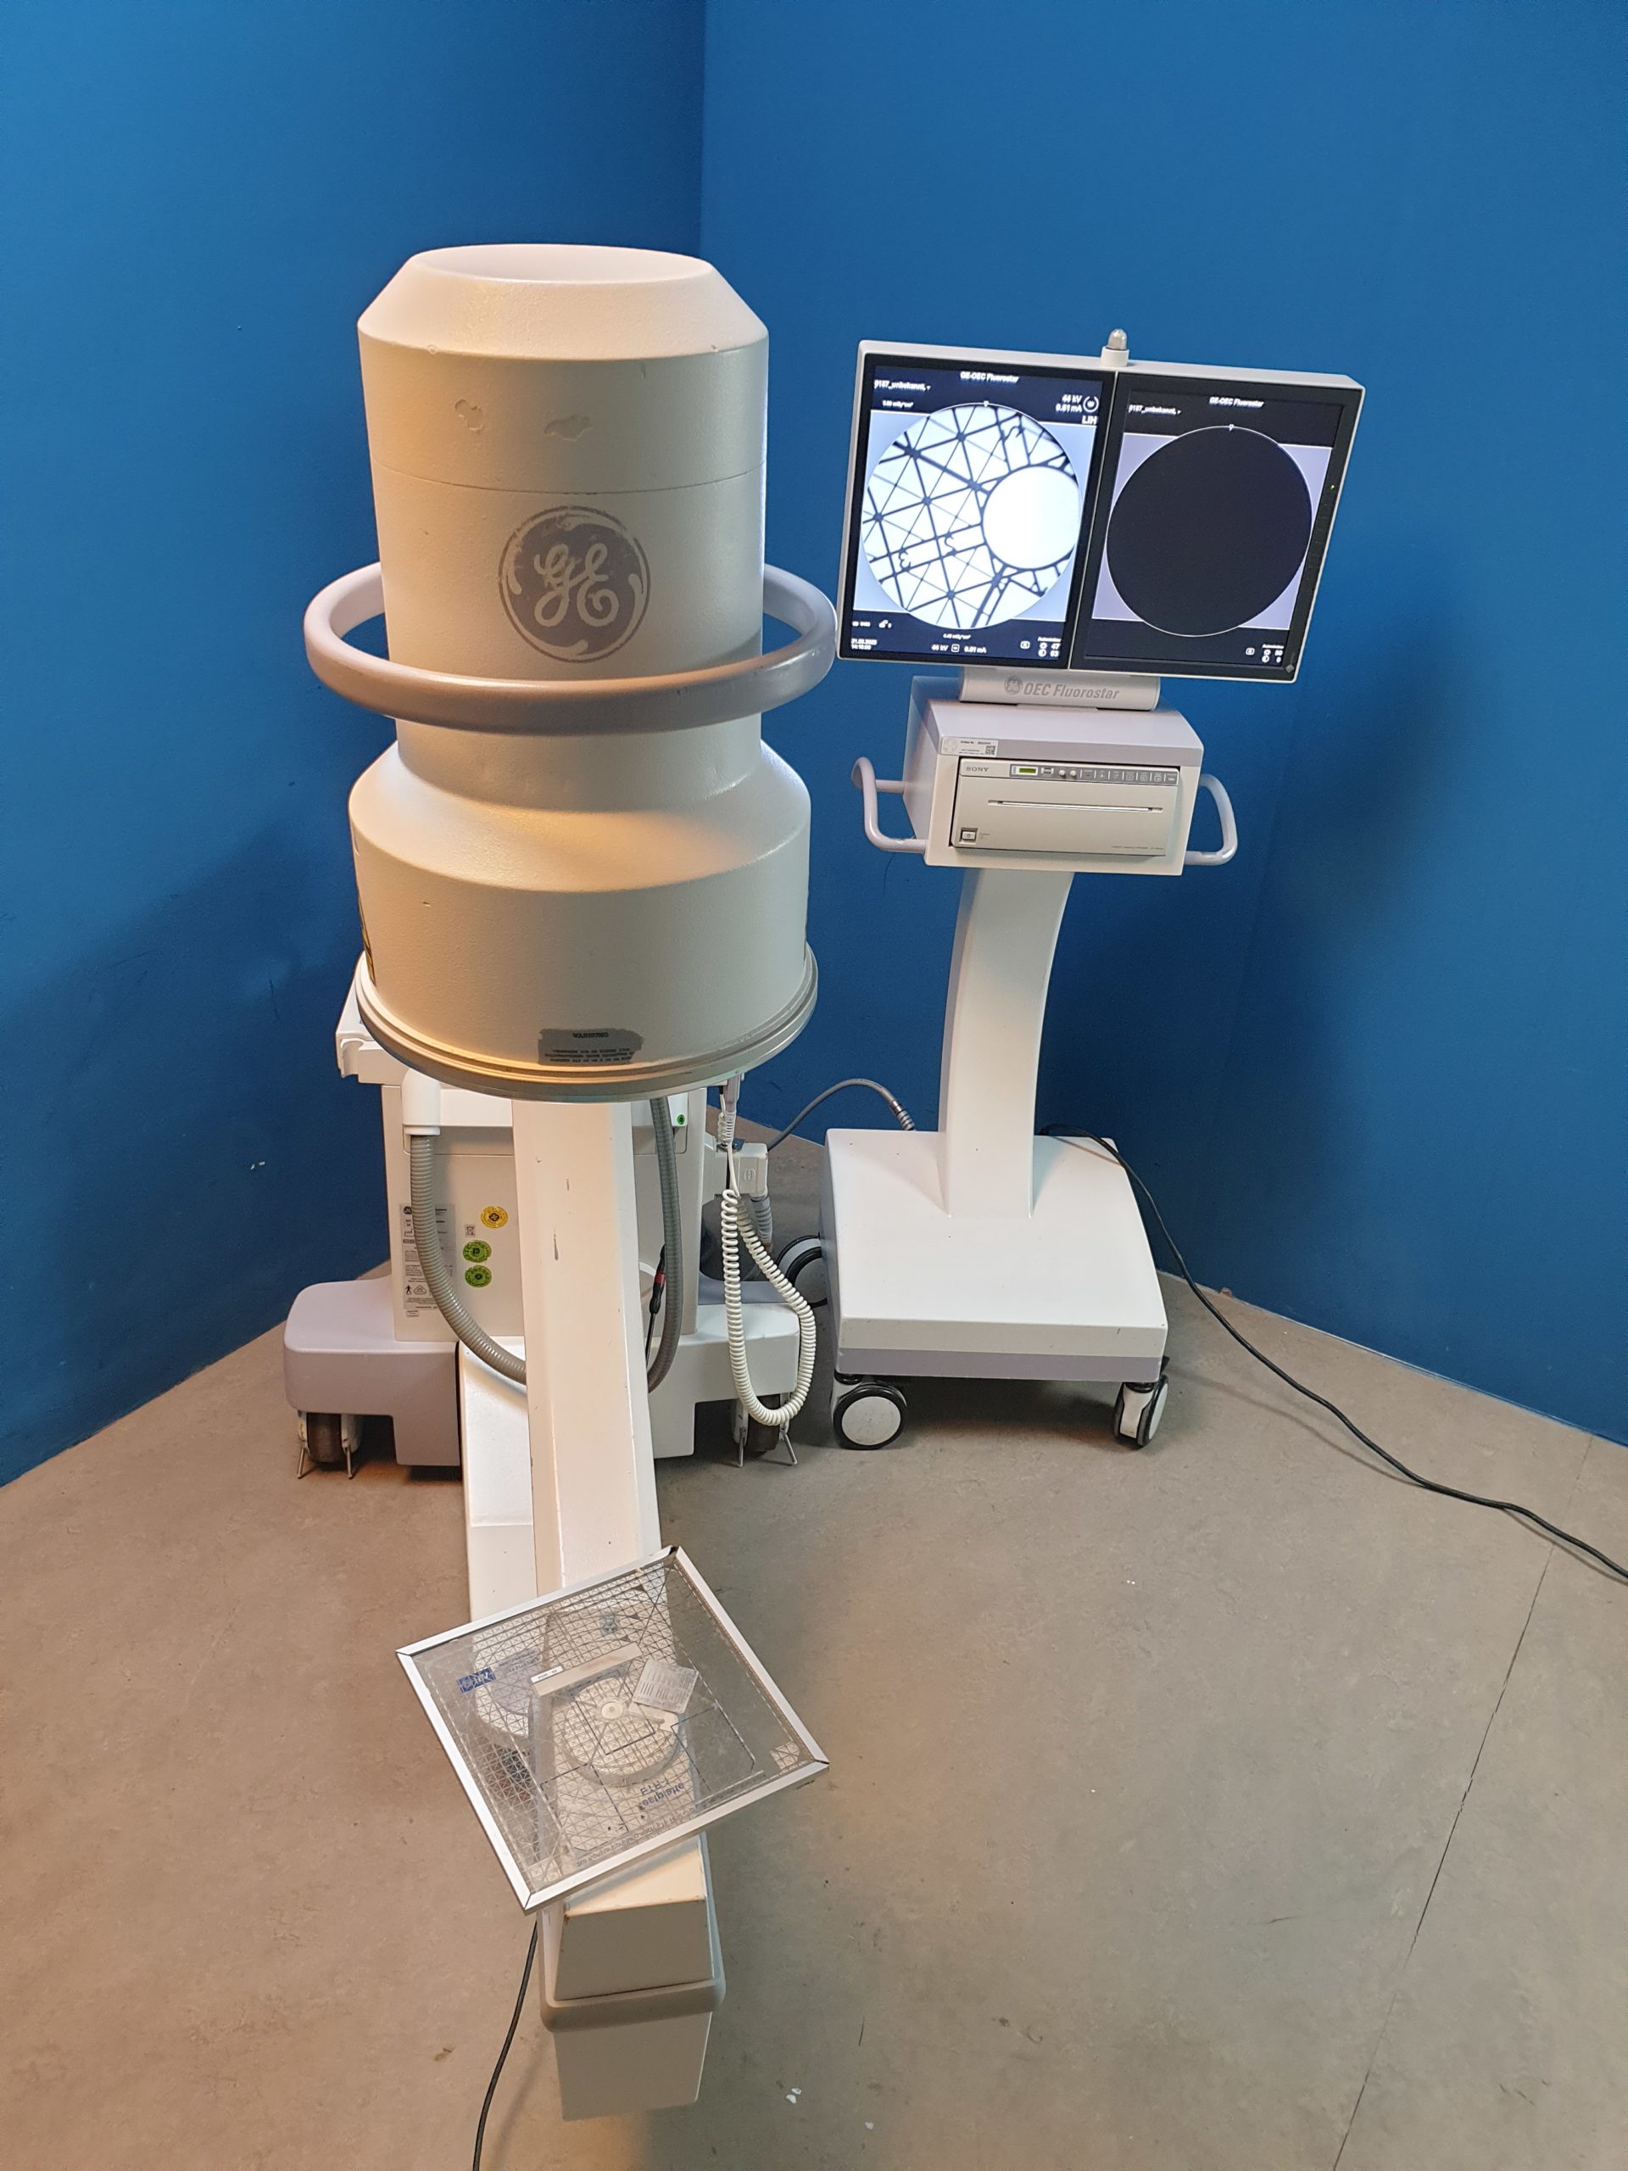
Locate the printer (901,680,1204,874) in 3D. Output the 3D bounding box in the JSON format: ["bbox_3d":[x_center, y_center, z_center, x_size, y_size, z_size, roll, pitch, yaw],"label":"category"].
[{"bbox_3d":[0.356,-0.487,2.522,0.380,0.195,0.380,2,27,-4],"label":"printer"}]

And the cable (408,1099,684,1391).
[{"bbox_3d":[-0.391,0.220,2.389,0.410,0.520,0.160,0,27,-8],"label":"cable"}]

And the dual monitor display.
[{"bbox_3d":[0.383,-0.791,2.284,0.670,0.405,0.085,2,33,-5],"label":"dual monitor display"}]

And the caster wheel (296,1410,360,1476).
[{"bbox_3d":[-0.786,0.551,2.653,0.103,0.125,0.112,0,27,-8],"label":"caster wheel"}]

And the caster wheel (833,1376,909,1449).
[{"bbox_3d":[0.090,0.548,2.774,0.127,0.136,0.058,-4,28,-14],"label":"caster wheel"}]

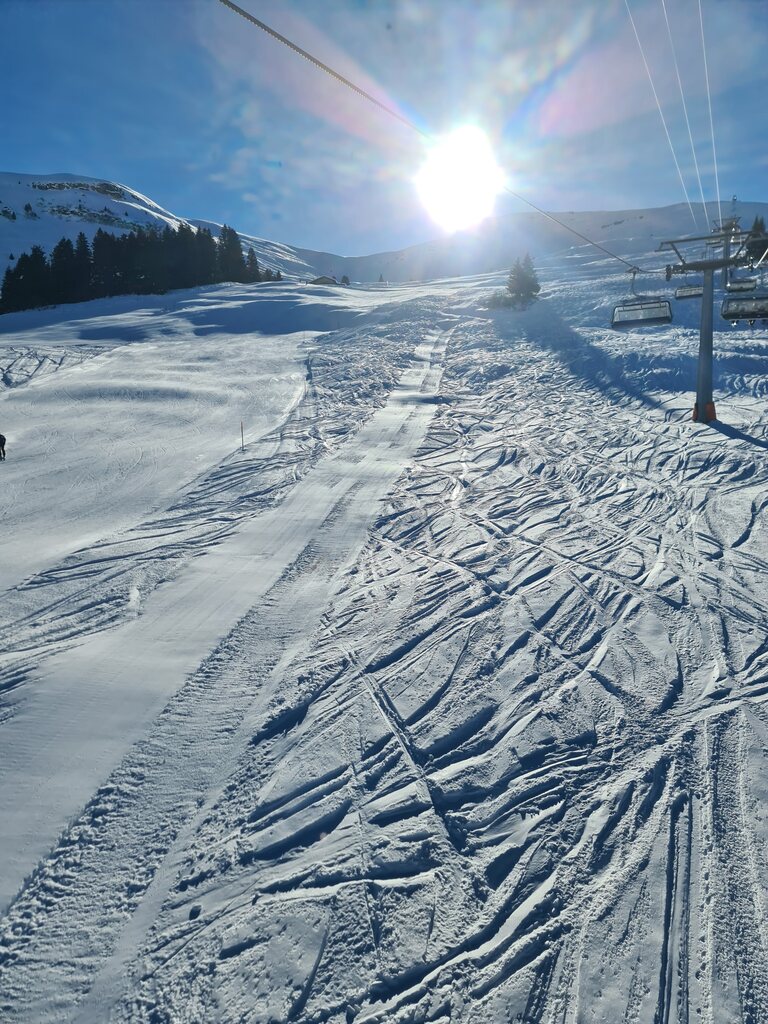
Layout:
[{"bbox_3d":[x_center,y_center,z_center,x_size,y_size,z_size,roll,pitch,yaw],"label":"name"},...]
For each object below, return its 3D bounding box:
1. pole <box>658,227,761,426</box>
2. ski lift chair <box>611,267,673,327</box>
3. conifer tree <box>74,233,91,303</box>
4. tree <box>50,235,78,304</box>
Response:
[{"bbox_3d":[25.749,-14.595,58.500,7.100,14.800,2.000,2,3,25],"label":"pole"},{"bbox_3d":[14.130,-11.775,40.500,3.150,3.200,1.500,2,3,25],"label":"ski lift chair"},{"bbox_3d":[-77.465,-63.076,190.000,5.200,17.500,5.200,-1,3,-22],"label":"conifer tree"},{"bbox_3d":[-82.346,-62.049,190.000,6.700,17.500,6.700,-1,3,-23],"label":"tree"}]

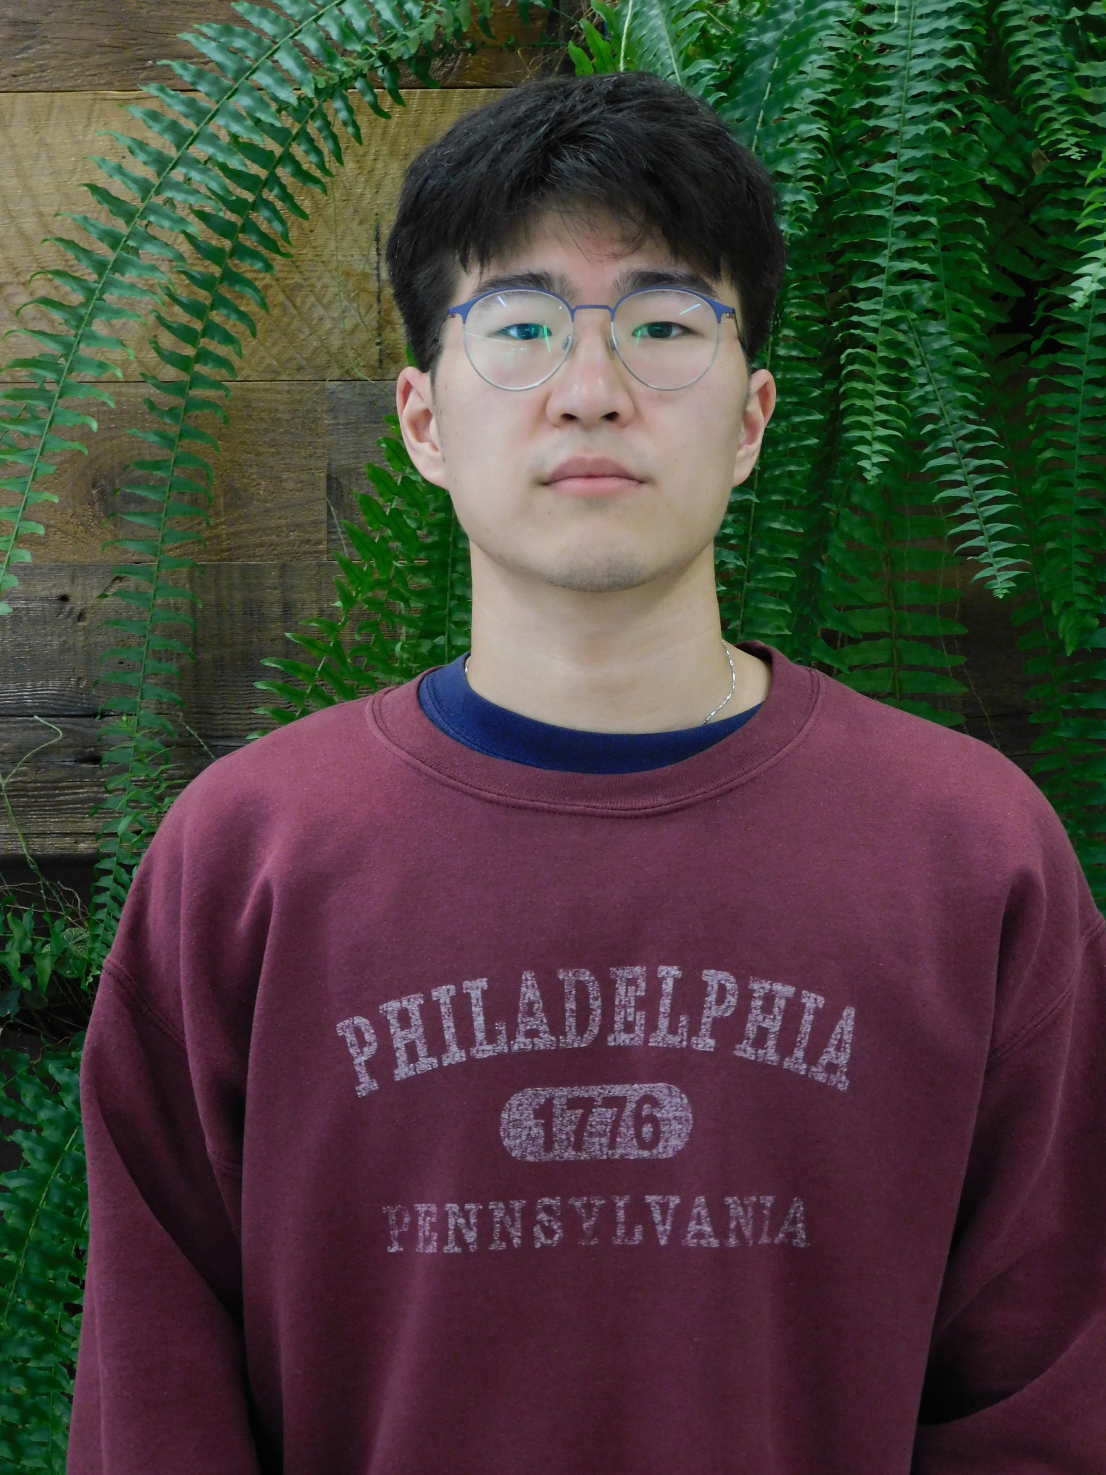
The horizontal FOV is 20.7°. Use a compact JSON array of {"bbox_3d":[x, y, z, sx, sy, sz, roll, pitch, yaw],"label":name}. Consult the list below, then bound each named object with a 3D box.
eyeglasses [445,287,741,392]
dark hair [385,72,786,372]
[{"bbox_3d":[0.019,-0.178,1.500,0.143,0.051,0.142,0,-8,0],"label":"eyeglasses"},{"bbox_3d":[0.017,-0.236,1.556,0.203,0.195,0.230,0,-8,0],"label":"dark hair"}]

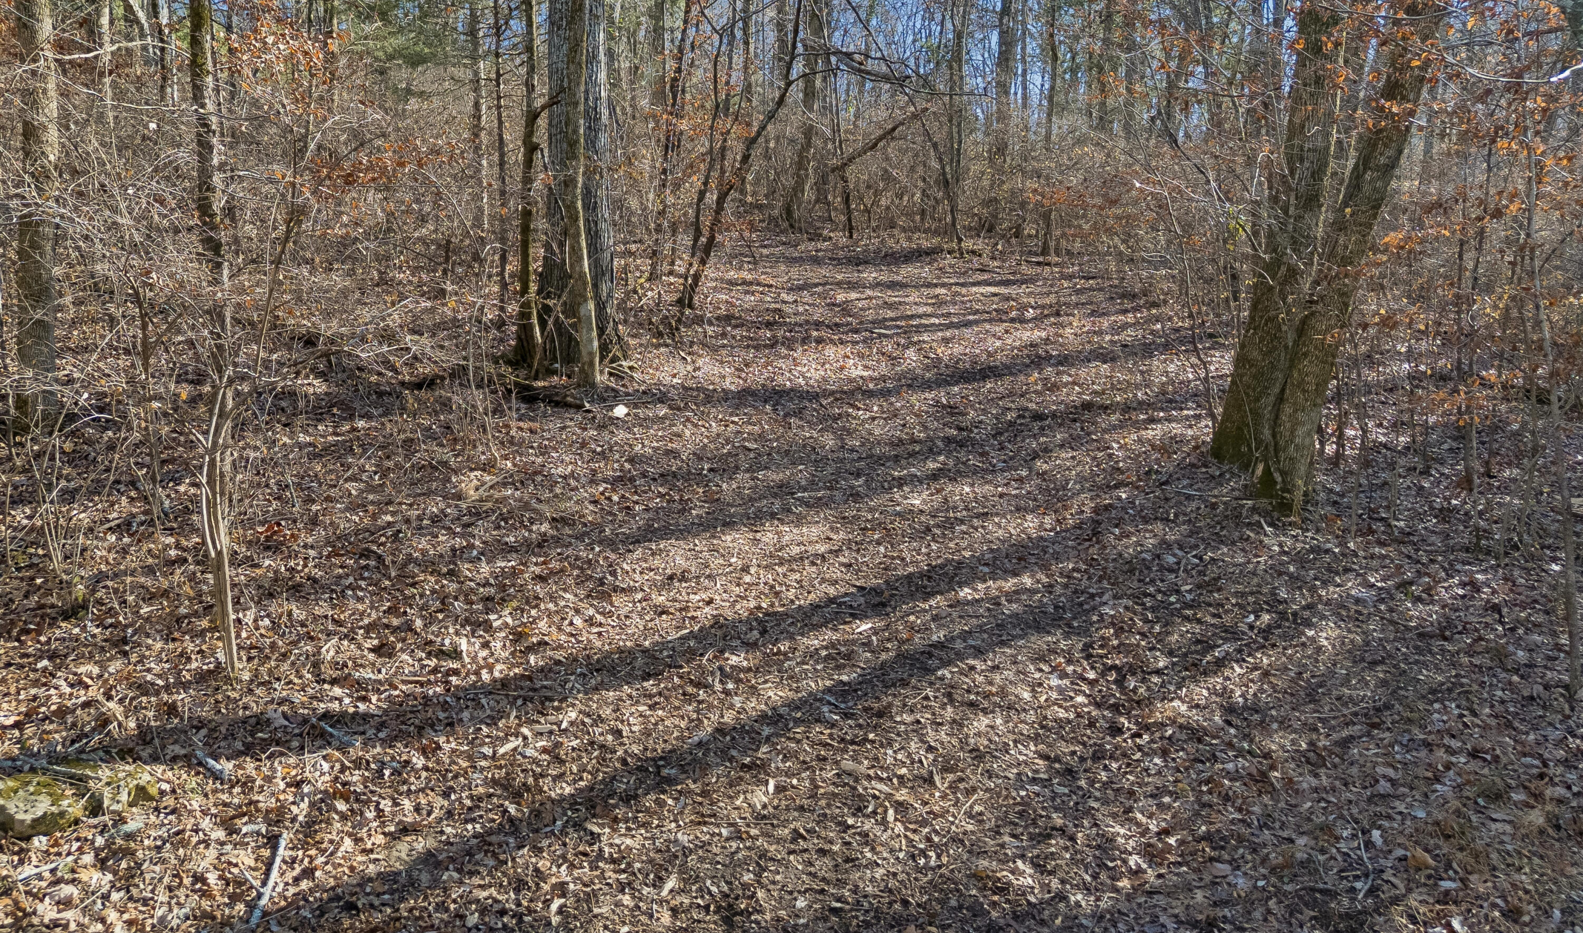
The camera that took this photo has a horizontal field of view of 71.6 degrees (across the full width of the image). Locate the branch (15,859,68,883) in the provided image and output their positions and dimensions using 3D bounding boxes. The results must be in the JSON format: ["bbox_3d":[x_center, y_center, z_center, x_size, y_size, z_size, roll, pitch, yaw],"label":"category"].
[{"bbox_3d":[-2.556,1.382,3.746,0.030,0.025,0.156,15,22,41],"label":"branch"}]

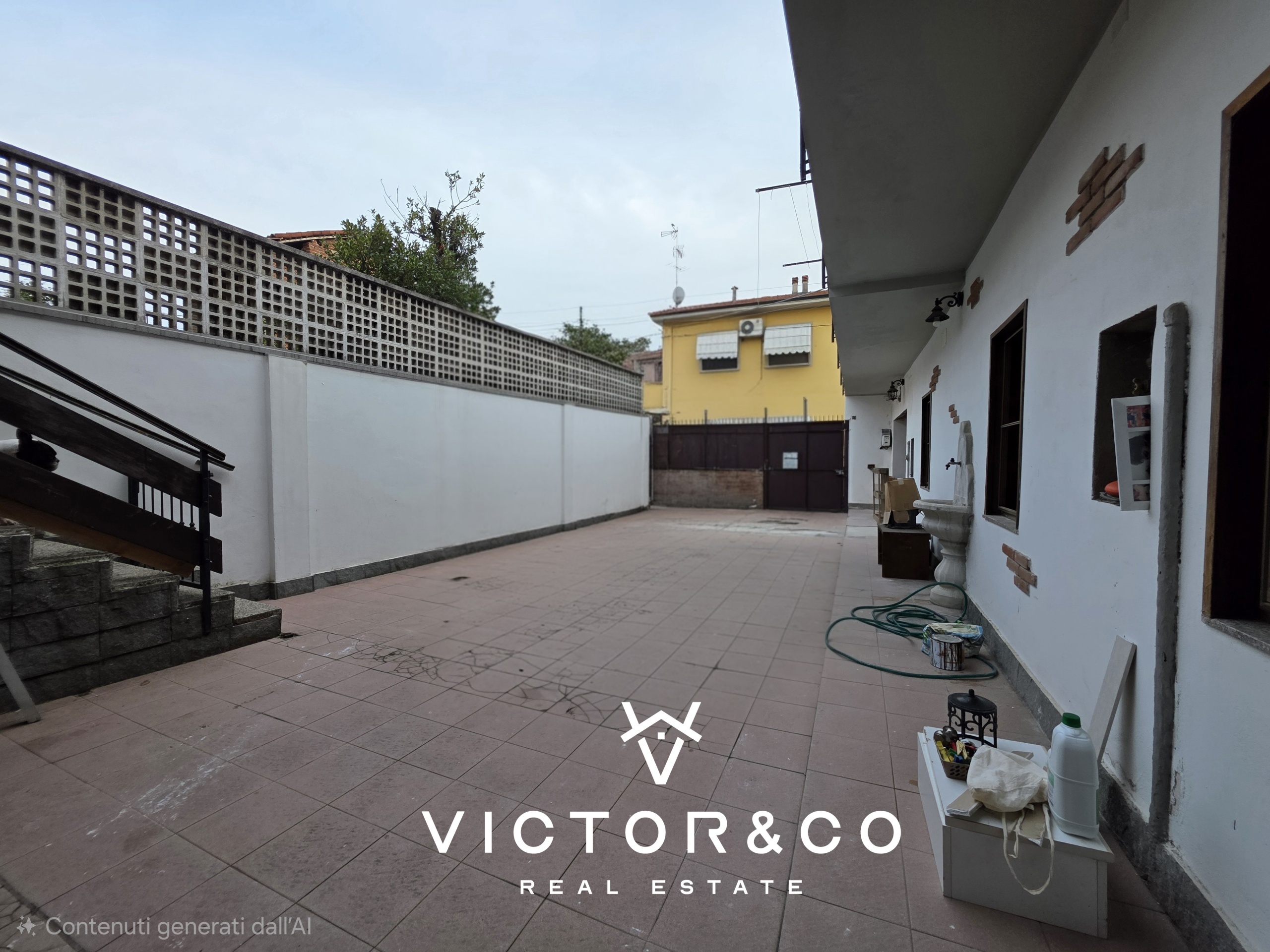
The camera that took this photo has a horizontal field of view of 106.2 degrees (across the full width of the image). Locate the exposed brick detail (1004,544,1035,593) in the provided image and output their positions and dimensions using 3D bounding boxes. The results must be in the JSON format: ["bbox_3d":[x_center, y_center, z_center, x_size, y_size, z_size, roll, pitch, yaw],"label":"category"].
[{"bbox_3d":[2.082,0.508,2.600,0.030,0.190,0.615,1,3,25],"label":"exposed brick detail"}]

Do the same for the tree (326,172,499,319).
[{"bbox_3d":[-3.972,-2.265,8.573,2.950,6.400,2.950,1,3,25],"label":"tree"}]

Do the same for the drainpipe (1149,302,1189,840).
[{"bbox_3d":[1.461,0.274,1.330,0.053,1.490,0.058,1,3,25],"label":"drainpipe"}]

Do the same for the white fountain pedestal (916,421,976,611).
[{"bbox_3d":[2.583,0.332,4.077,0.370,1.545,0.660,1,3,25],"label":"white fountain pedestal"}]

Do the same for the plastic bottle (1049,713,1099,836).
[{"bbox_3d":[1.262,0.841,1.385,0.096,0.284,0.165,1,3,25],"label":"plastic bottle"}]

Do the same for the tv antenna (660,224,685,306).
[{"bbox_3d":[1.489,-7.950,17.900,0.950,3.050,0.850,1,3,25],"label":"tv antenna"}]

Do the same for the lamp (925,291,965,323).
[{"bbox_3d":[2.755,-1.498,4.235,0.265,0.295,0.190,1,3,25],"label":"lamp"}]

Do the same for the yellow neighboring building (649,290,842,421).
[{"bbox_3d":[6.273,-3.165,19.043,8.000,7.500,8.000,1,3,28],"label":"yellow neighboring building"}]

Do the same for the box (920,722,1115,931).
[{"bbox_3d":[1.179,1.098,1.551,0.367,0.243,0.490,1,3,23],"label":"box"}]

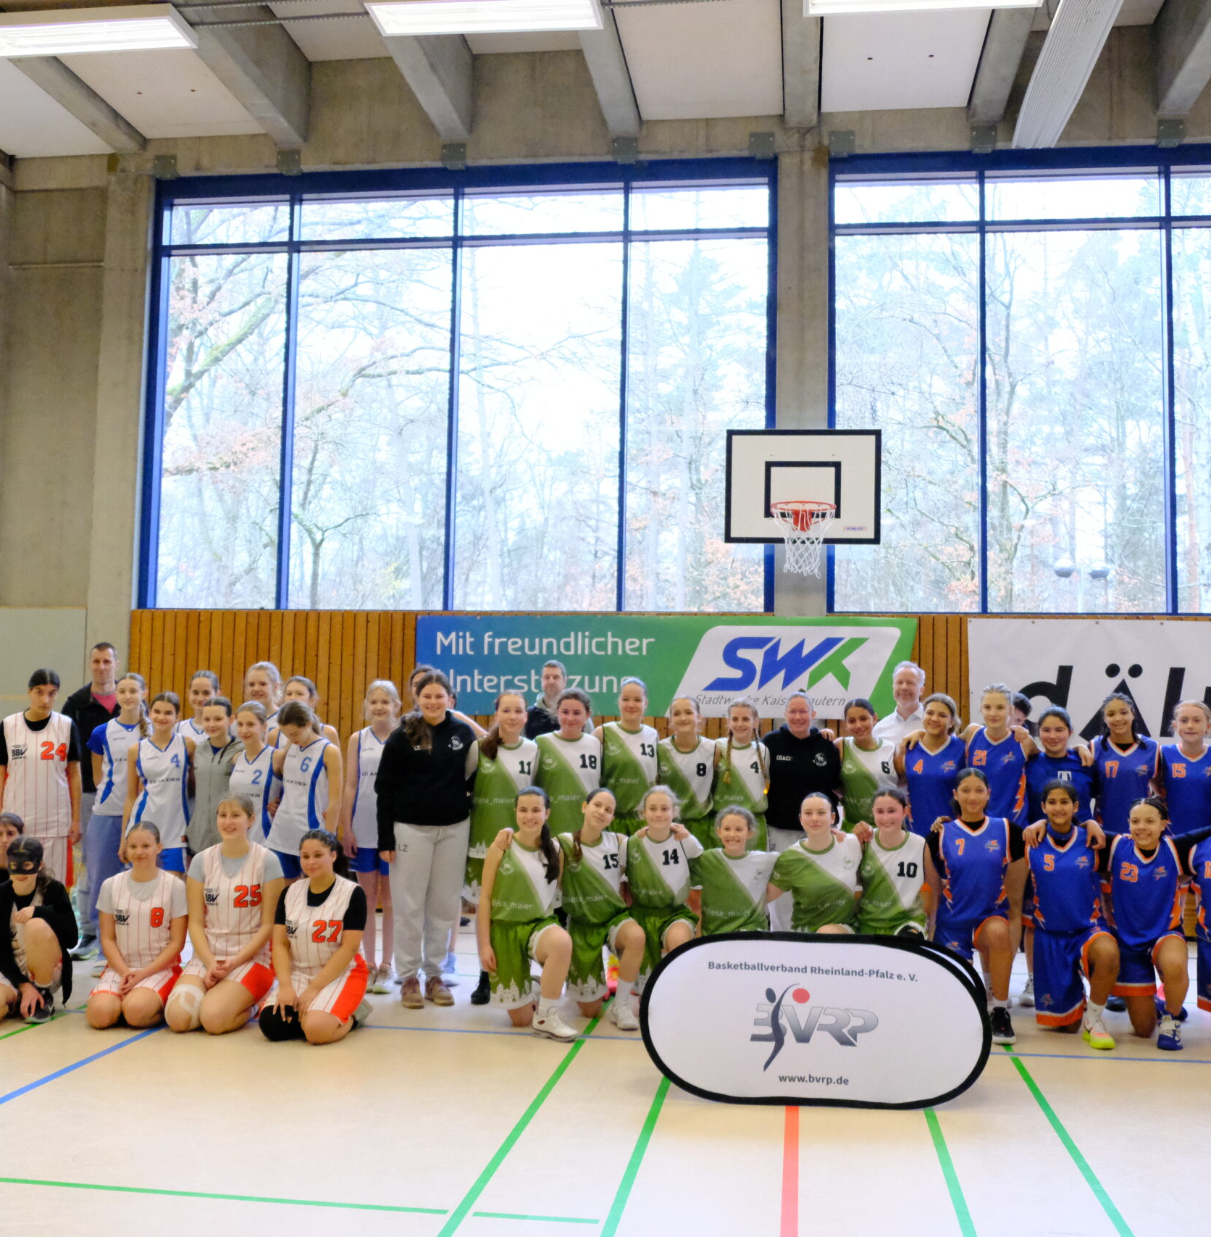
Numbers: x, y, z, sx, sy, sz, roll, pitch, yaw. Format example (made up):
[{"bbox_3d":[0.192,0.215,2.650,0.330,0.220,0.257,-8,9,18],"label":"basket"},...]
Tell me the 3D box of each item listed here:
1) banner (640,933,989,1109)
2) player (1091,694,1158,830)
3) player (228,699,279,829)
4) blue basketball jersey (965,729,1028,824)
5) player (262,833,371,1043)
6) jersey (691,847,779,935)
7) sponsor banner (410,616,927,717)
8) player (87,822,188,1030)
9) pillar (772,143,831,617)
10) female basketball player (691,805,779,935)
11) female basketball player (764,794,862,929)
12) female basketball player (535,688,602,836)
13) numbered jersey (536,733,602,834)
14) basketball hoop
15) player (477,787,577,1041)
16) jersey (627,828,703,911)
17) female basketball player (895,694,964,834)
[{"bbox_3d":[0.846,1.586,5.790,1.350,0.650,0.460,1,-4,6],"label":"banner"},{"bbox_3d":[2.769,1.241,7.689,0.440,1.686,0.290,-1,-5,19],"label":"player"},{"bbox_3d":[-1.899,1.229,7.764,0.420,1.575,0.280,1,-5,-2],"label":"player"},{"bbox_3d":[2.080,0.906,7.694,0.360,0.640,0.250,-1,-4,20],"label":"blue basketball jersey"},{"bbox_3d":[-1.378,1.470,6.800,0.460,0.940,0.620,0,-4,6],"label":"player"},{"bbox_3d":[0.633,1.387,7.120,0.450,0.520,0.260,1,-4,5],"label":"jersey"},{"bbox_3d":[0.434,0.380,11.327,3.970,0.760,0.030,0,-4,8],"label":"sponsor banner"},{"bbox_3d":[-2.240,1.471,7.000,0.470,0.950,0.620,1,-4,-7],"label":"player"},{"bbox_3d":[1.578,-0.726,11.660,0.410,6.150,0.400,0,-4,8],"label":"pillar"},{"bbox_3d":[0.648,1.468,7.293,0.500,1.080,0.680,1,-4,5],"label":"female basketball player"},{"bbox_3d":[1.027,1.442,7.119,0.560,1.150,0.750,0,-4,8],"label":"female basketball player"},{"bbox_3d":[-0.192,1.213,7.779,0.450,1.660,0.320,1,-4,1],"label":"female basketball player"},{"bbox_3d":[-0.207,0.913,7.804,0.370,0.640,0.250,1,-4,1],"label":"numbered jersey"},{"bbox_3d":[1.502,-0.571,10.887,0.470,0.550,0.560,0,-4,8],"label":"basketball hoop"},{"bbox_3d":[-0.354,1.413,7.128,0.510,1.160,0.800,1,-4,3],"label":"player"},{"bbox_3d":[0.304,1.261,7.283,0.390,0.430,0.260,1,-4,3],"label":"jersey"},{"bbox_3d":[1.756,1.236,7.750,0.460,1.660,0.300,0,-4,10],"label":"female basketball player"}]

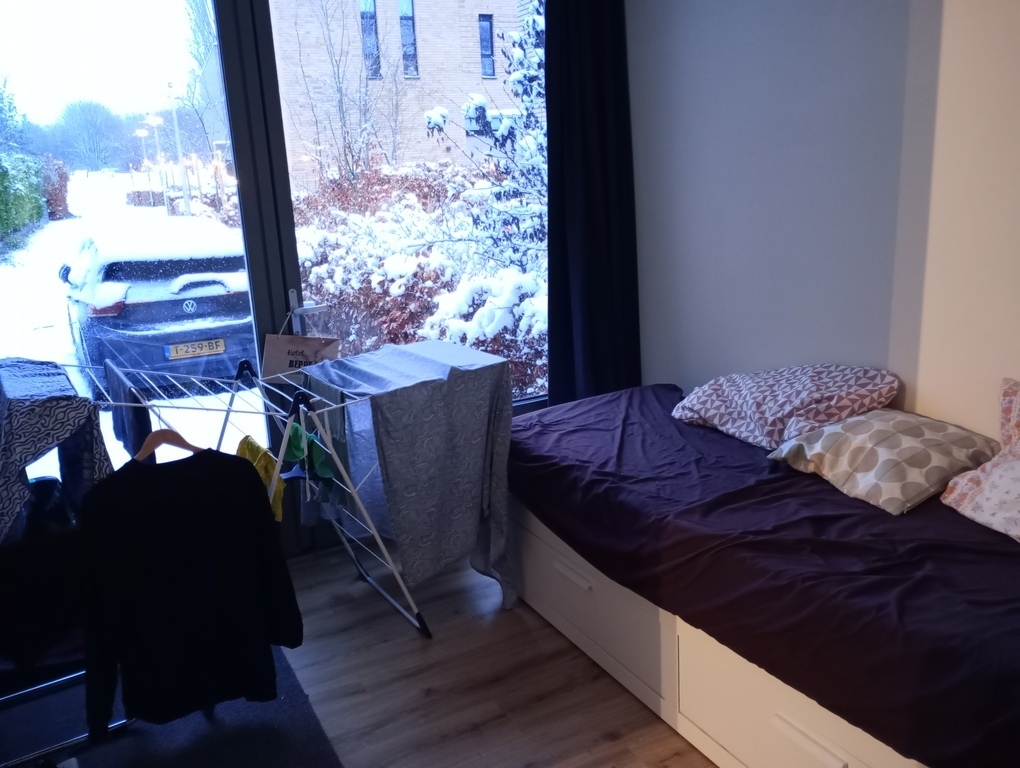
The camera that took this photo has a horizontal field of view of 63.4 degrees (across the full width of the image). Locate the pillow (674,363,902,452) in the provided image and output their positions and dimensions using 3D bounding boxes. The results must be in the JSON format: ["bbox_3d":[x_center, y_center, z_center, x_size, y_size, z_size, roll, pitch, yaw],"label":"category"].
[{"bbox_3d":[0.881,0.067,2.692,0.460,0.180,0.600,-20,14,-20],"label":"pillow"}]

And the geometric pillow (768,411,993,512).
[{"bbox_3d":[1.045,0.195,2.320,0.450,0.130,0.450,-19,20,-21],"label":"geometric pillow"}]

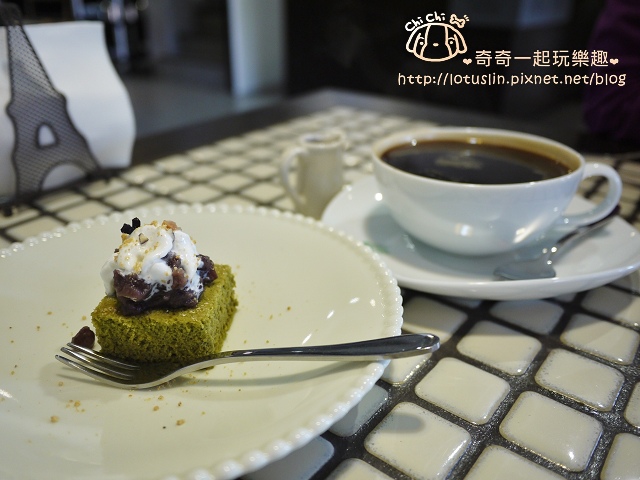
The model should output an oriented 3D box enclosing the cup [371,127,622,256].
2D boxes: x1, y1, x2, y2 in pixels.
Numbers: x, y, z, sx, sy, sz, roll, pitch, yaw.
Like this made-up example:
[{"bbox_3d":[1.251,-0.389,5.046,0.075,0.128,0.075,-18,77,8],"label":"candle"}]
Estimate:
[{"bbox_3d":[0.087,-0.019,0.265,0.119,0.051,0.099,4,26,11],"label":"cup"}]

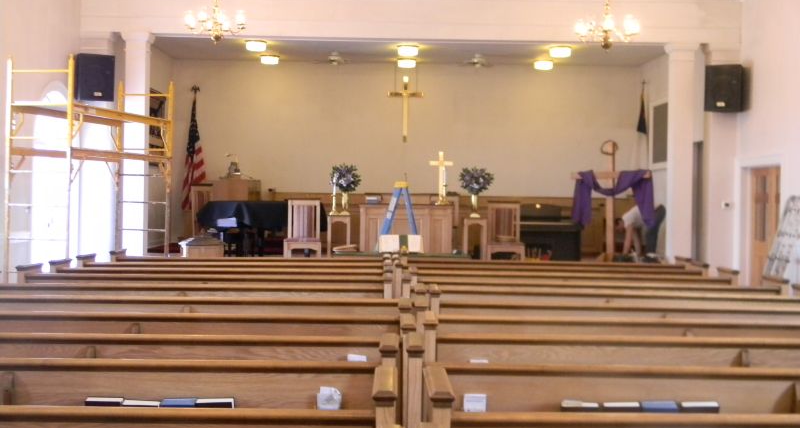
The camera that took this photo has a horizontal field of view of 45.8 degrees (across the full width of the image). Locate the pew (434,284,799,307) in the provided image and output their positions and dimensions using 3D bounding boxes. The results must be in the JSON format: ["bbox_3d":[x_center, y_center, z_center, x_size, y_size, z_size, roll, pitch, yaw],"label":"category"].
[{"bbox_3d":[1.703,1.046,8.072,3.400,0.940,0.600,1,1,0],"label":"pew"}]

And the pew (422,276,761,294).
[{"bbox_3d":[1.720,0.992,8.500,3.280,0.906,0.620,1,1,0],"label":"pew"}]

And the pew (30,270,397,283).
[{"bbox_3d":[-1.700,0.932,8.500,3.260,0.906,0.620,1,1,0],"label":"pew"}]

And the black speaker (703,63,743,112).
[{"bbox_3d":[4.759,-1.830,13.874,0.480,0.670,0.400,1,1,28],"label":"black speaker"}]

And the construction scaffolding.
[{"bbox_3d":[-3.760,-0.233,11.760,0.820,3.100,2.620,1,1,10],"label":"construction scaffolding"}]

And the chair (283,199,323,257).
[{"bbox_3d":[-1.557,0.290,15.200,0.600,1.060,0.600,1,1,0],"label":"chair"}]

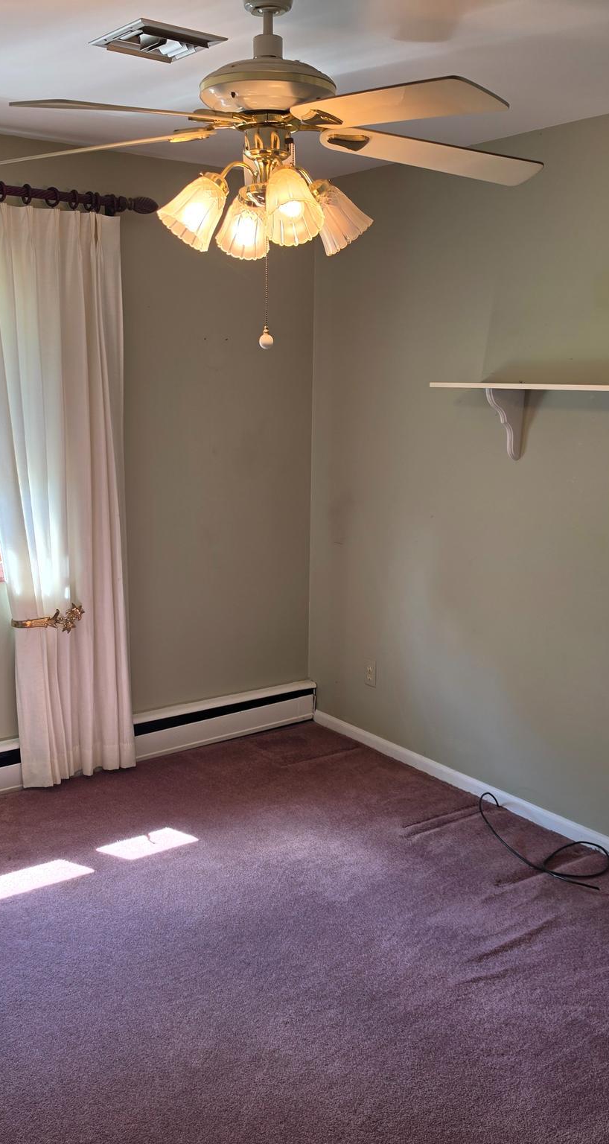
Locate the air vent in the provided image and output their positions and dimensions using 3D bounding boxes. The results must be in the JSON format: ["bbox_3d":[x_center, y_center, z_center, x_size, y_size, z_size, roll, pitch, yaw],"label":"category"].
[{"bbox_3d":[-0.366,-1.315,2.542,0.249,0.035,0.252,-8,14,-37],"label":"air vent"}]

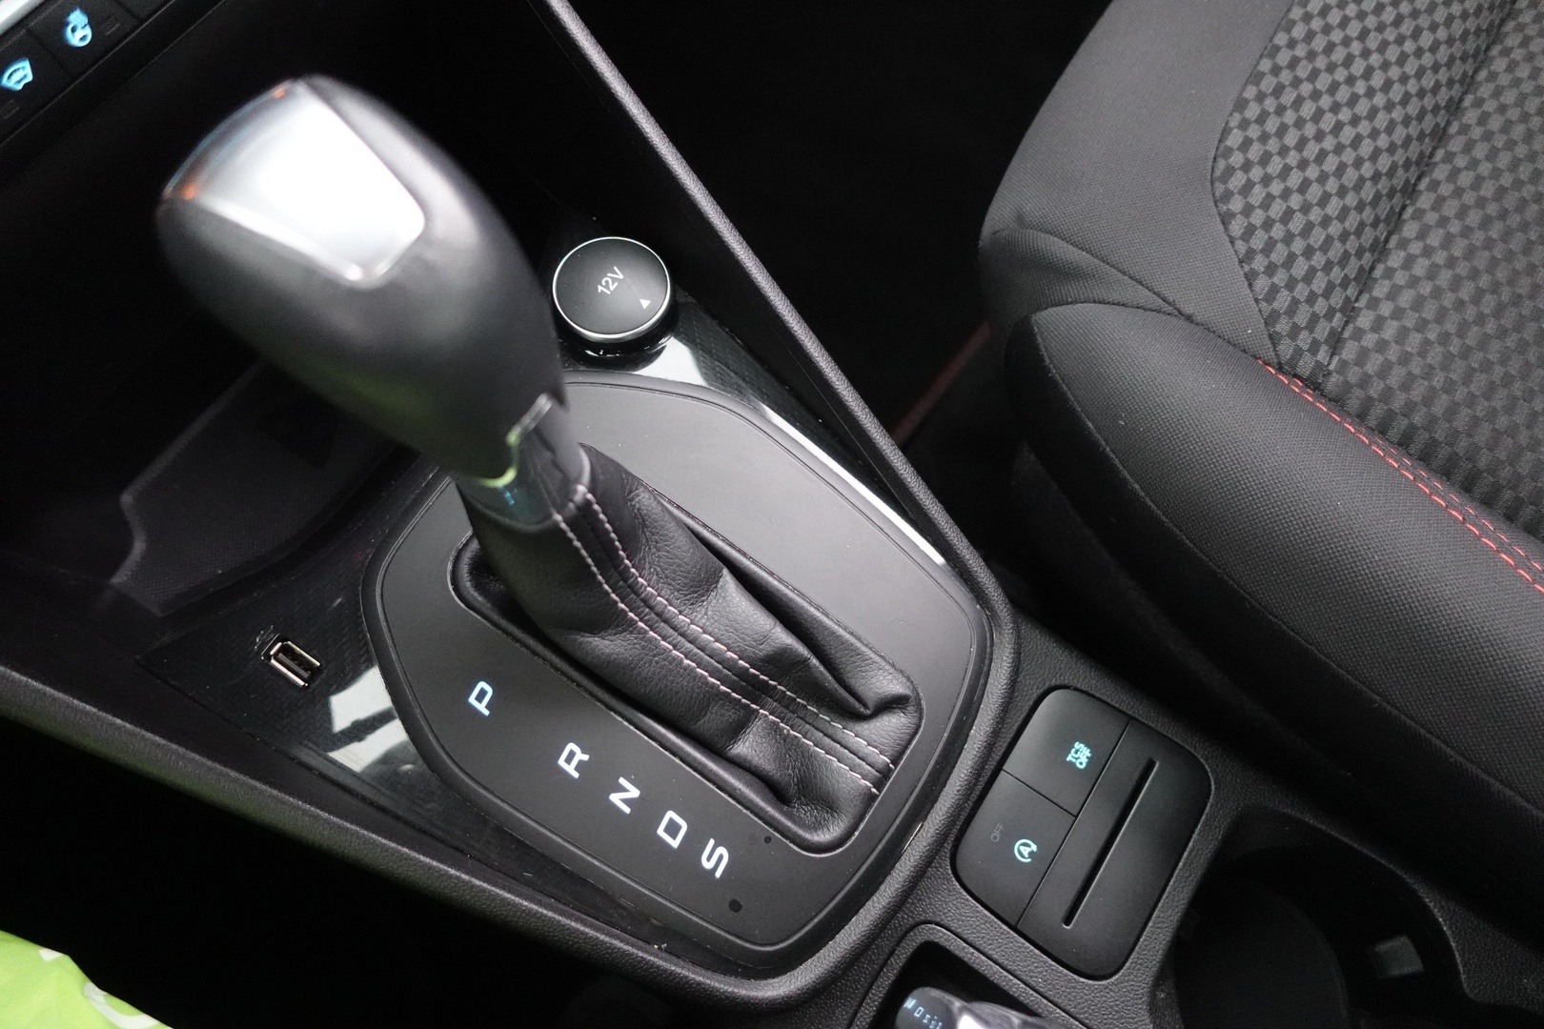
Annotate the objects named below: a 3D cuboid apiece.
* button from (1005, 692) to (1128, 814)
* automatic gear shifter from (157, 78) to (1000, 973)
[{"bbox_3d":[0.080,0.063,0.282,0.023,0.009,0.033,35,72,10],"label":"button"},{"bbox_3d":[-0.029,0.006,0.227,0.163,0.150,0.137,33,71,15],"label":"automatic gear shifter"}]

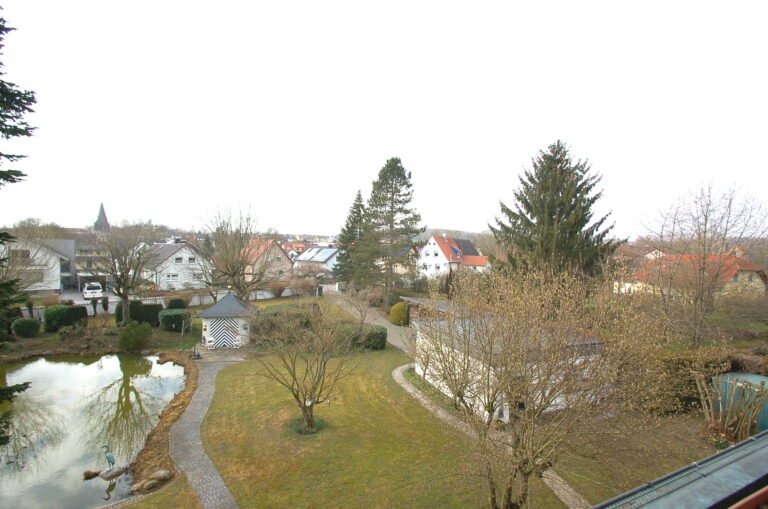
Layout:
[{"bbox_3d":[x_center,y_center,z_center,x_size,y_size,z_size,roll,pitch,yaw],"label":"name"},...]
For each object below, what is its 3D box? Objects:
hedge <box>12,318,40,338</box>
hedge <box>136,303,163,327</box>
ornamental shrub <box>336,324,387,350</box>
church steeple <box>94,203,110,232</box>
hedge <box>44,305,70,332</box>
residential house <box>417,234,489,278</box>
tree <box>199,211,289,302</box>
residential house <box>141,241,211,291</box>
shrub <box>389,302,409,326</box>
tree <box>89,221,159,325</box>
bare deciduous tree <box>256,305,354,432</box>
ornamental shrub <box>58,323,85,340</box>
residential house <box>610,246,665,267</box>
[{"bbox_3d":[-29.418,5.950,26.386,1.450,1.400,1.500,3,4,45],"label":"hedge"},{"bbox_3d":[-21.604,5.531,29.671,2.100,1.950,1.350,-1,3,-18],"label":"hedge"},{"bbox_3d":[-1.564,5.748,22.135,3.100,1.200,1.600,0,2,-10],"label":"ornamental shrub"},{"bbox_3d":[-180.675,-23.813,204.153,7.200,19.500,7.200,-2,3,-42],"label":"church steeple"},{"bbox_3d":[-26.019,5.146,25.624,1.600,1.650,1.700,-2,3,-45],"label":"hedge"},{"bbox_3d":[14.895,0.577,69.066,13.000,8.700,9.000,-1,3,-43],"label":"residential house"},{"bbox_3d":[-15.068,0.417,34.500,8.700,10.100,8.500,1,3,0],"label":"tree"},{"bbox_3d":[-35.163,1.624,54.297,9.200,7.600,8.400,2,3,40],"label":"residential house"},{"bbox_3d":[1.414,5.509,30.170,1.750,1.950,1.750,0,3,0],"label":"shrub"},{"bbox_3d":[-20.227,1.860,24.800,4.700,8.100,4.700,1,3,0],"label":"tree"},{"bbox_3d":[-3.031,4.399,12.477,3.600,4.600,3.600,1,2,0],"label":"bare deciduous tree"},{"bbox_3d":[-22.405,5.454,22.900,1.350,1.050,1.200,0,3,-18],"label":"ornamental shrub"},{"bbox_3d":[67.721,1.753,84.000,9.500,7.800,11.500,1,3,6],"label":"residential house"}]

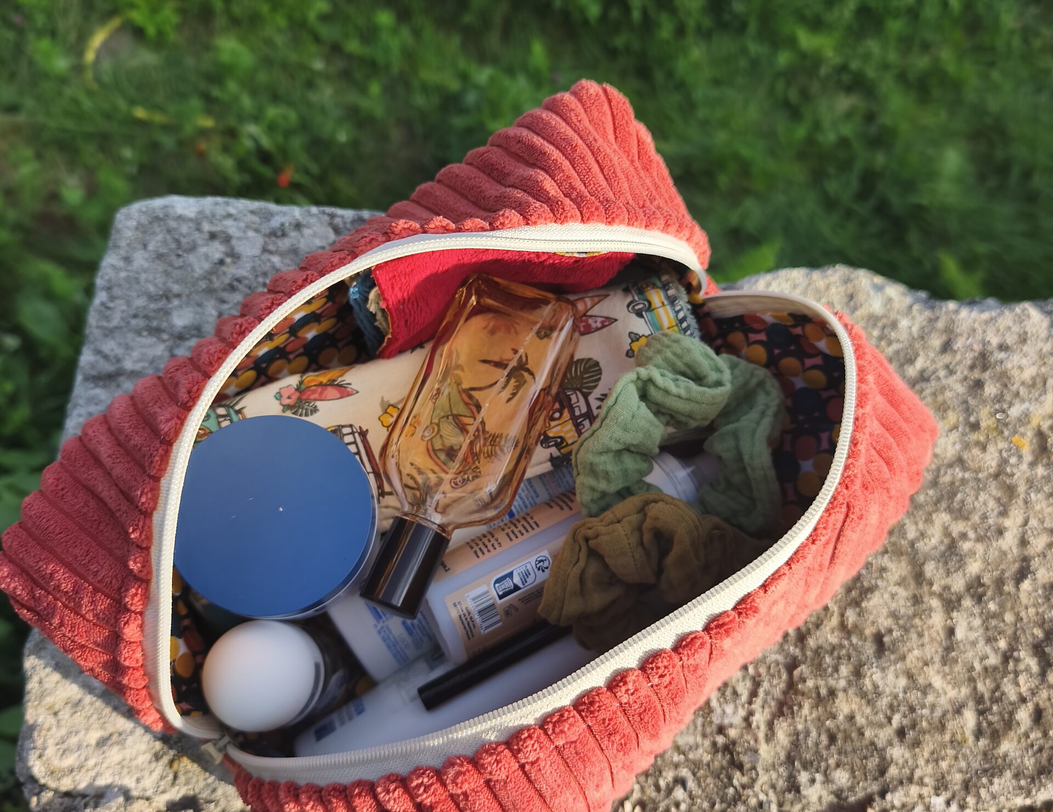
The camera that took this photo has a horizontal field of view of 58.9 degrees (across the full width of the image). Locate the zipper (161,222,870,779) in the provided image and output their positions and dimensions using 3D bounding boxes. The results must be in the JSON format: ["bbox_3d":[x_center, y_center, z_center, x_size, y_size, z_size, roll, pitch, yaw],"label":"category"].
[{"bbox_3d":[-0.015,0.032,0.338,0.255,0.050,0.170,-43,85,-12],"label":"zipper"}]

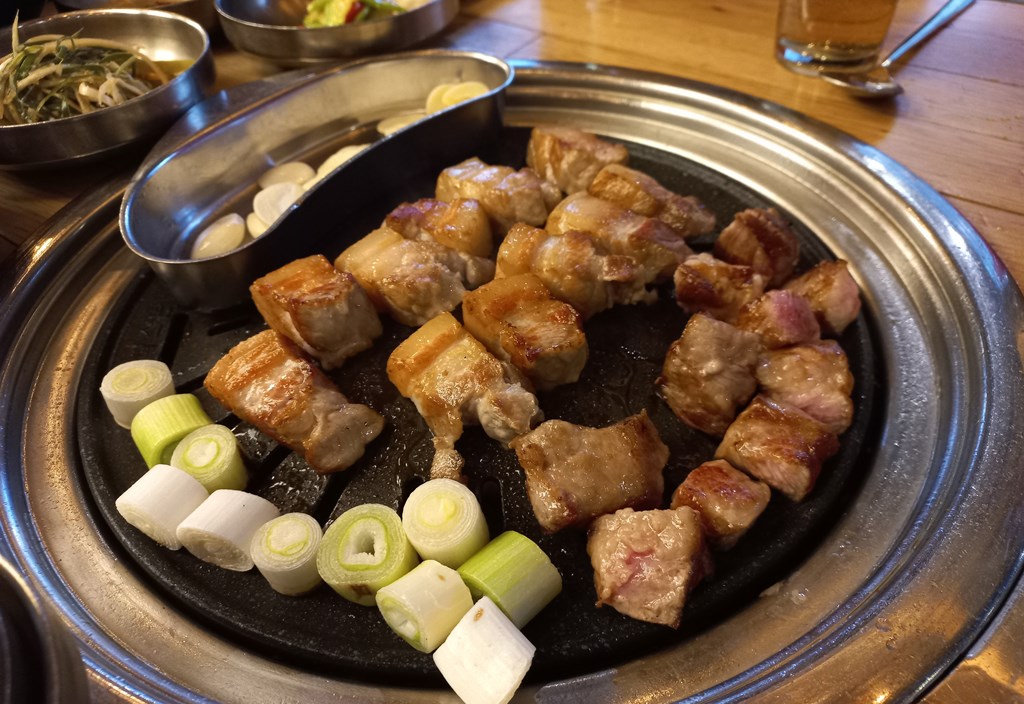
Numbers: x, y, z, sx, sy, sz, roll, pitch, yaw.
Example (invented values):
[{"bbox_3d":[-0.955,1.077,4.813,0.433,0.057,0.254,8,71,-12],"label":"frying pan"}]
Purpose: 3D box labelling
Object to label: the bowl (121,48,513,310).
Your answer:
[{"bbox_3d":[-0.099,-0.107,0.395,0.098,0.030,0.238,27,51,25],"label":"bowl"}]

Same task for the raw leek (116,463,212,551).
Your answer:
[{"bbox_3d":[-0.112,0.050,0.239,0.024,0.024,0.017,17,47,20],"label":"raw leek"}]

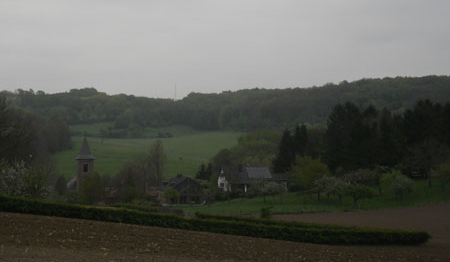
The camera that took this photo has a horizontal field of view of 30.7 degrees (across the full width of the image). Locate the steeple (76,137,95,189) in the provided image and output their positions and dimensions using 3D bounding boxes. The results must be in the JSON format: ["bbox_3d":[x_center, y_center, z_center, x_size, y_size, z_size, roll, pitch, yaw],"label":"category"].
[{"bbox_3d":[-45.120,11.320,265.000,5.500,19.000,5.500,0,0,-19],"label":"steeple"}]

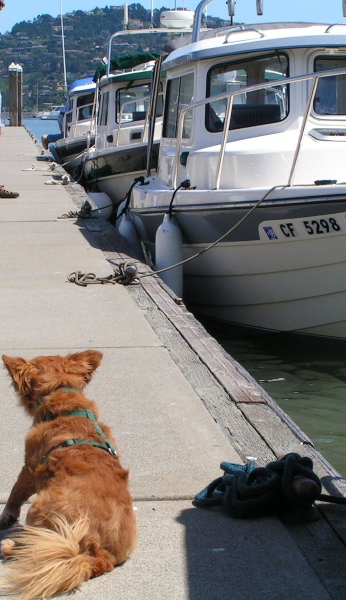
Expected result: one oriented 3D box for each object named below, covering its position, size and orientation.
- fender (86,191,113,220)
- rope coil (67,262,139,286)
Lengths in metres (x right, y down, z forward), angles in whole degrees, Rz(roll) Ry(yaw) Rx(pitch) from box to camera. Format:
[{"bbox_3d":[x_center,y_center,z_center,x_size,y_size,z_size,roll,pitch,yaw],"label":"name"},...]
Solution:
[{"bbox_3d":[-0.844,-1.012,19.502,0.350,0.370,0.350,-1,6,-5],"label":"fender"},{"bbox_3d":[-0.340,-0.131,8.584,0.350,0.100,0.270,-1,6,-5],"label":"rope coil"}]

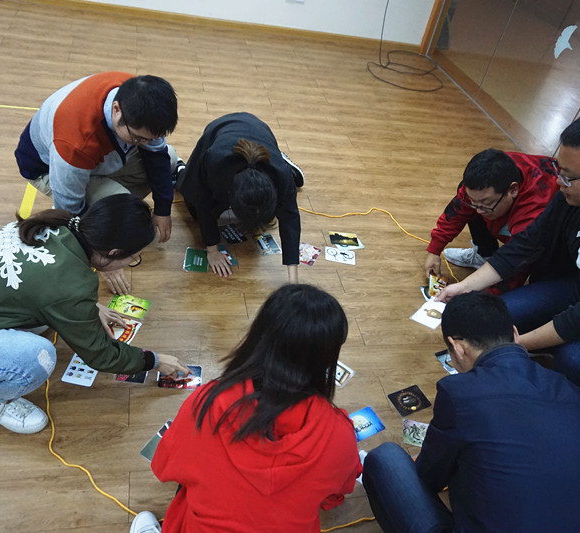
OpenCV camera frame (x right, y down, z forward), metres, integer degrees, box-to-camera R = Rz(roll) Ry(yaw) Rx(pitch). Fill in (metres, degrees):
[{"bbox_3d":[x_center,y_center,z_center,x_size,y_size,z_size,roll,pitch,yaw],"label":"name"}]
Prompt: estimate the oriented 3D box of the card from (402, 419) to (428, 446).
[{"bbox_3d":[0.480,0.606,1.914,0.149,0.004,0.103,11,39,-3],"label":"card"}]

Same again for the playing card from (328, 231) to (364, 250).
[{"bbox_3d":[0.293,-0.136,2.745,0.164,0.004,0.111,4,40,-11],"label":"playing card"}]

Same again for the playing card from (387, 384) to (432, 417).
[{"bbox_3d":[0.456,0.509,2.022,0.147,0.004,0.102,-12,45,-27],"label":"playing card"}]

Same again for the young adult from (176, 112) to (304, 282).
[{"bbox_3d":[-0.250,-0.454,2.529,0.540,0.450,0.840,2,41,-14],"label":"young adult"}]

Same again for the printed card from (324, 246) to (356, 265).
[{"bbox_3d":[0.250,-0.051,2.631,0.151,0.004,0.108,10,39,-4],"label":"printed card"}]

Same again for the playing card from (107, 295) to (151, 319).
[{"bbox_3d":[-0.639,0.156,2.128,0.146,0.004,0.100,15,39,1],"label":"playing card"}]

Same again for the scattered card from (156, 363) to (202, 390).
[{"bbox_3d":[-0.392,0.397,1.913,0.149,0.004,0.103,4,40,-11],"label":"scattered card"}]

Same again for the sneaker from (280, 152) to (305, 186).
[{"bbox_3d":[-0.025,-0.552,3.022,0.100,0.095,0.260,-17,71,-37],"label":"sneaker"}]

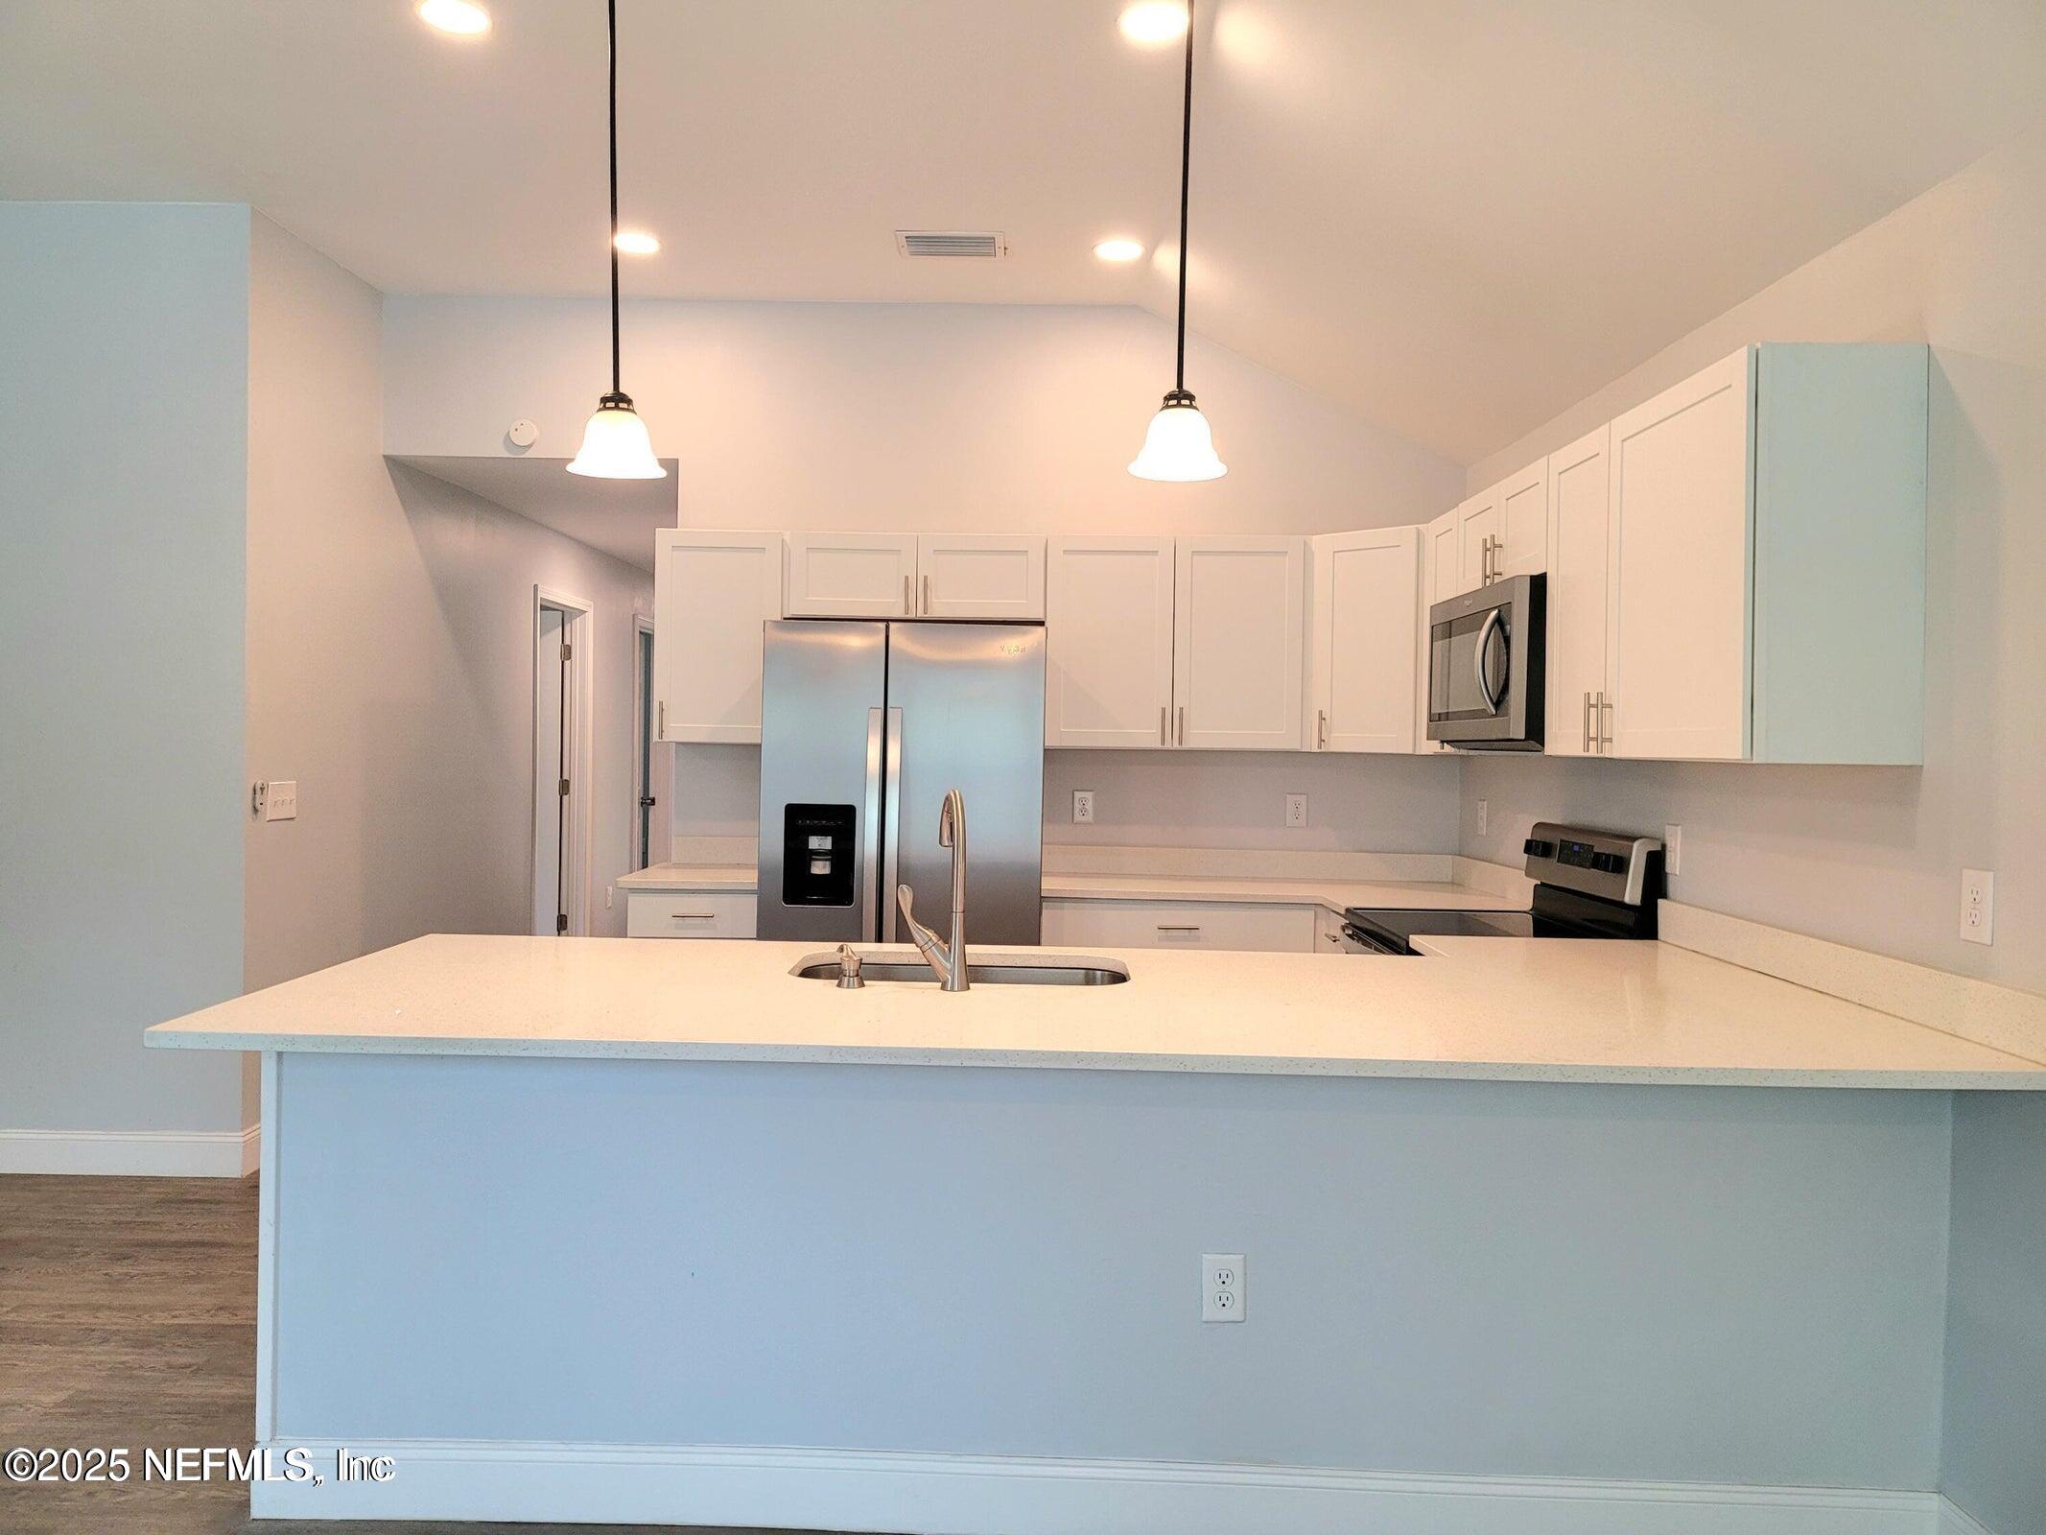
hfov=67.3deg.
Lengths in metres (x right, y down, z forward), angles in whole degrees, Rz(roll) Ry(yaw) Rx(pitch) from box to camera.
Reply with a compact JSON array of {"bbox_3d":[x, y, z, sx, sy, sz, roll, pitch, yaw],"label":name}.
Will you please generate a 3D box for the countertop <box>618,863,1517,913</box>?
[{"bbox_3d":[0.142,0.421,5.218,2.974,0.033,1.065,1,1,0],"label":"countertop"}]

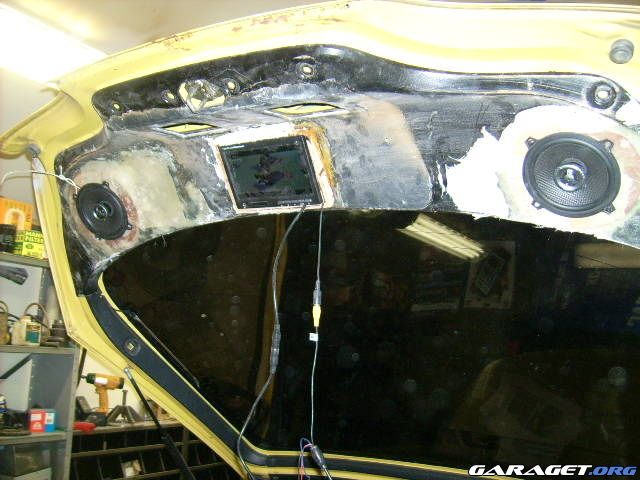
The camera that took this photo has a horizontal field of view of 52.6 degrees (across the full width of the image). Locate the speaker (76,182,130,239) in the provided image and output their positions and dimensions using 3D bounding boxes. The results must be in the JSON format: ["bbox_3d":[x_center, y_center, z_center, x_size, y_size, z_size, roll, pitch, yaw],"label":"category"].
[{"bbox_3d":[-0.468,-0.068,1.425,0.134,0.134,0.050,-4,21,23],"label":"speaker"}]

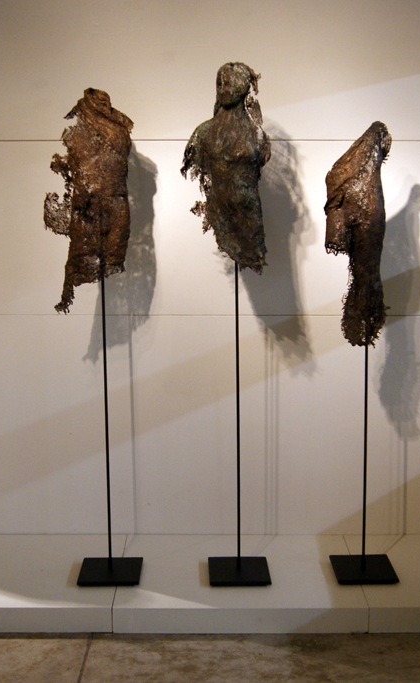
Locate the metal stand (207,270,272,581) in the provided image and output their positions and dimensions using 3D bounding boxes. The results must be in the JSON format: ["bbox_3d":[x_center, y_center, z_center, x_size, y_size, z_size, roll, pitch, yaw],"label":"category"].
[{"bbox_3d":[0.100,0.281,3.177,0.206,1.087,0.206,0,11,0],"label":"metal stand"}]

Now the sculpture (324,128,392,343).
[{"bbox_3d":[0.483,-0.340,3.055,0.213,0.723,0.157,0,11,0],"label":"sculpture"}]

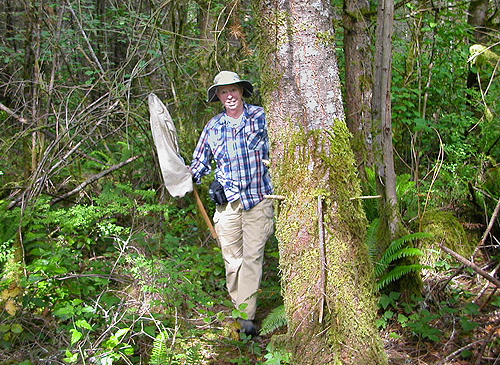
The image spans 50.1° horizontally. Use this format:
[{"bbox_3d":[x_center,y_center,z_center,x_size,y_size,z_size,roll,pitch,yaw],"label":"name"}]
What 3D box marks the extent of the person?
[{"bbox_3d":[-0.102,0.145,3.520,0.580,1.740,0.380,-3,4,1],"label":"person"}]

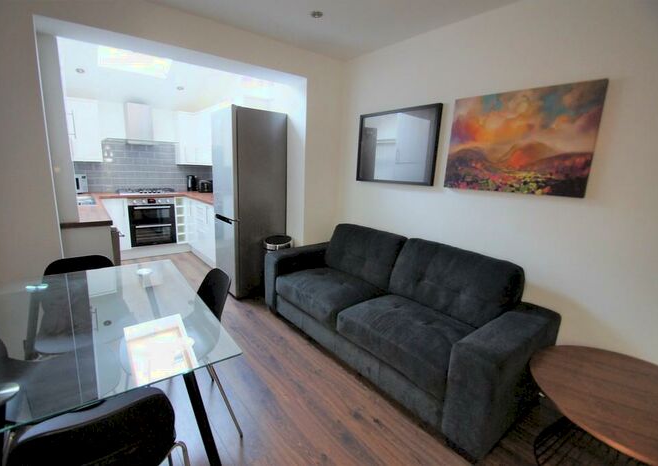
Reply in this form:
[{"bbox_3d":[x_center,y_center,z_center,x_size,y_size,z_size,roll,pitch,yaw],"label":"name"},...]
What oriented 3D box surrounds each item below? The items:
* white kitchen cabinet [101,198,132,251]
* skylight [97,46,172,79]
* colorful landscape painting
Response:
[{"bbox_3d":[-3.055,-0.151,4.139,0.310,0.730,0.570,-7,14,-39],"label":"white kitchen cabinet"},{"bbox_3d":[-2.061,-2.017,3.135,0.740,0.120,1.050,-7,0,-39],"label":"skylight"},{"bbox_3d":[1.244,-0.606,1.977,0.030,0.650,0.852,-8,15,-43],"label":"colorful landscape painting"}]

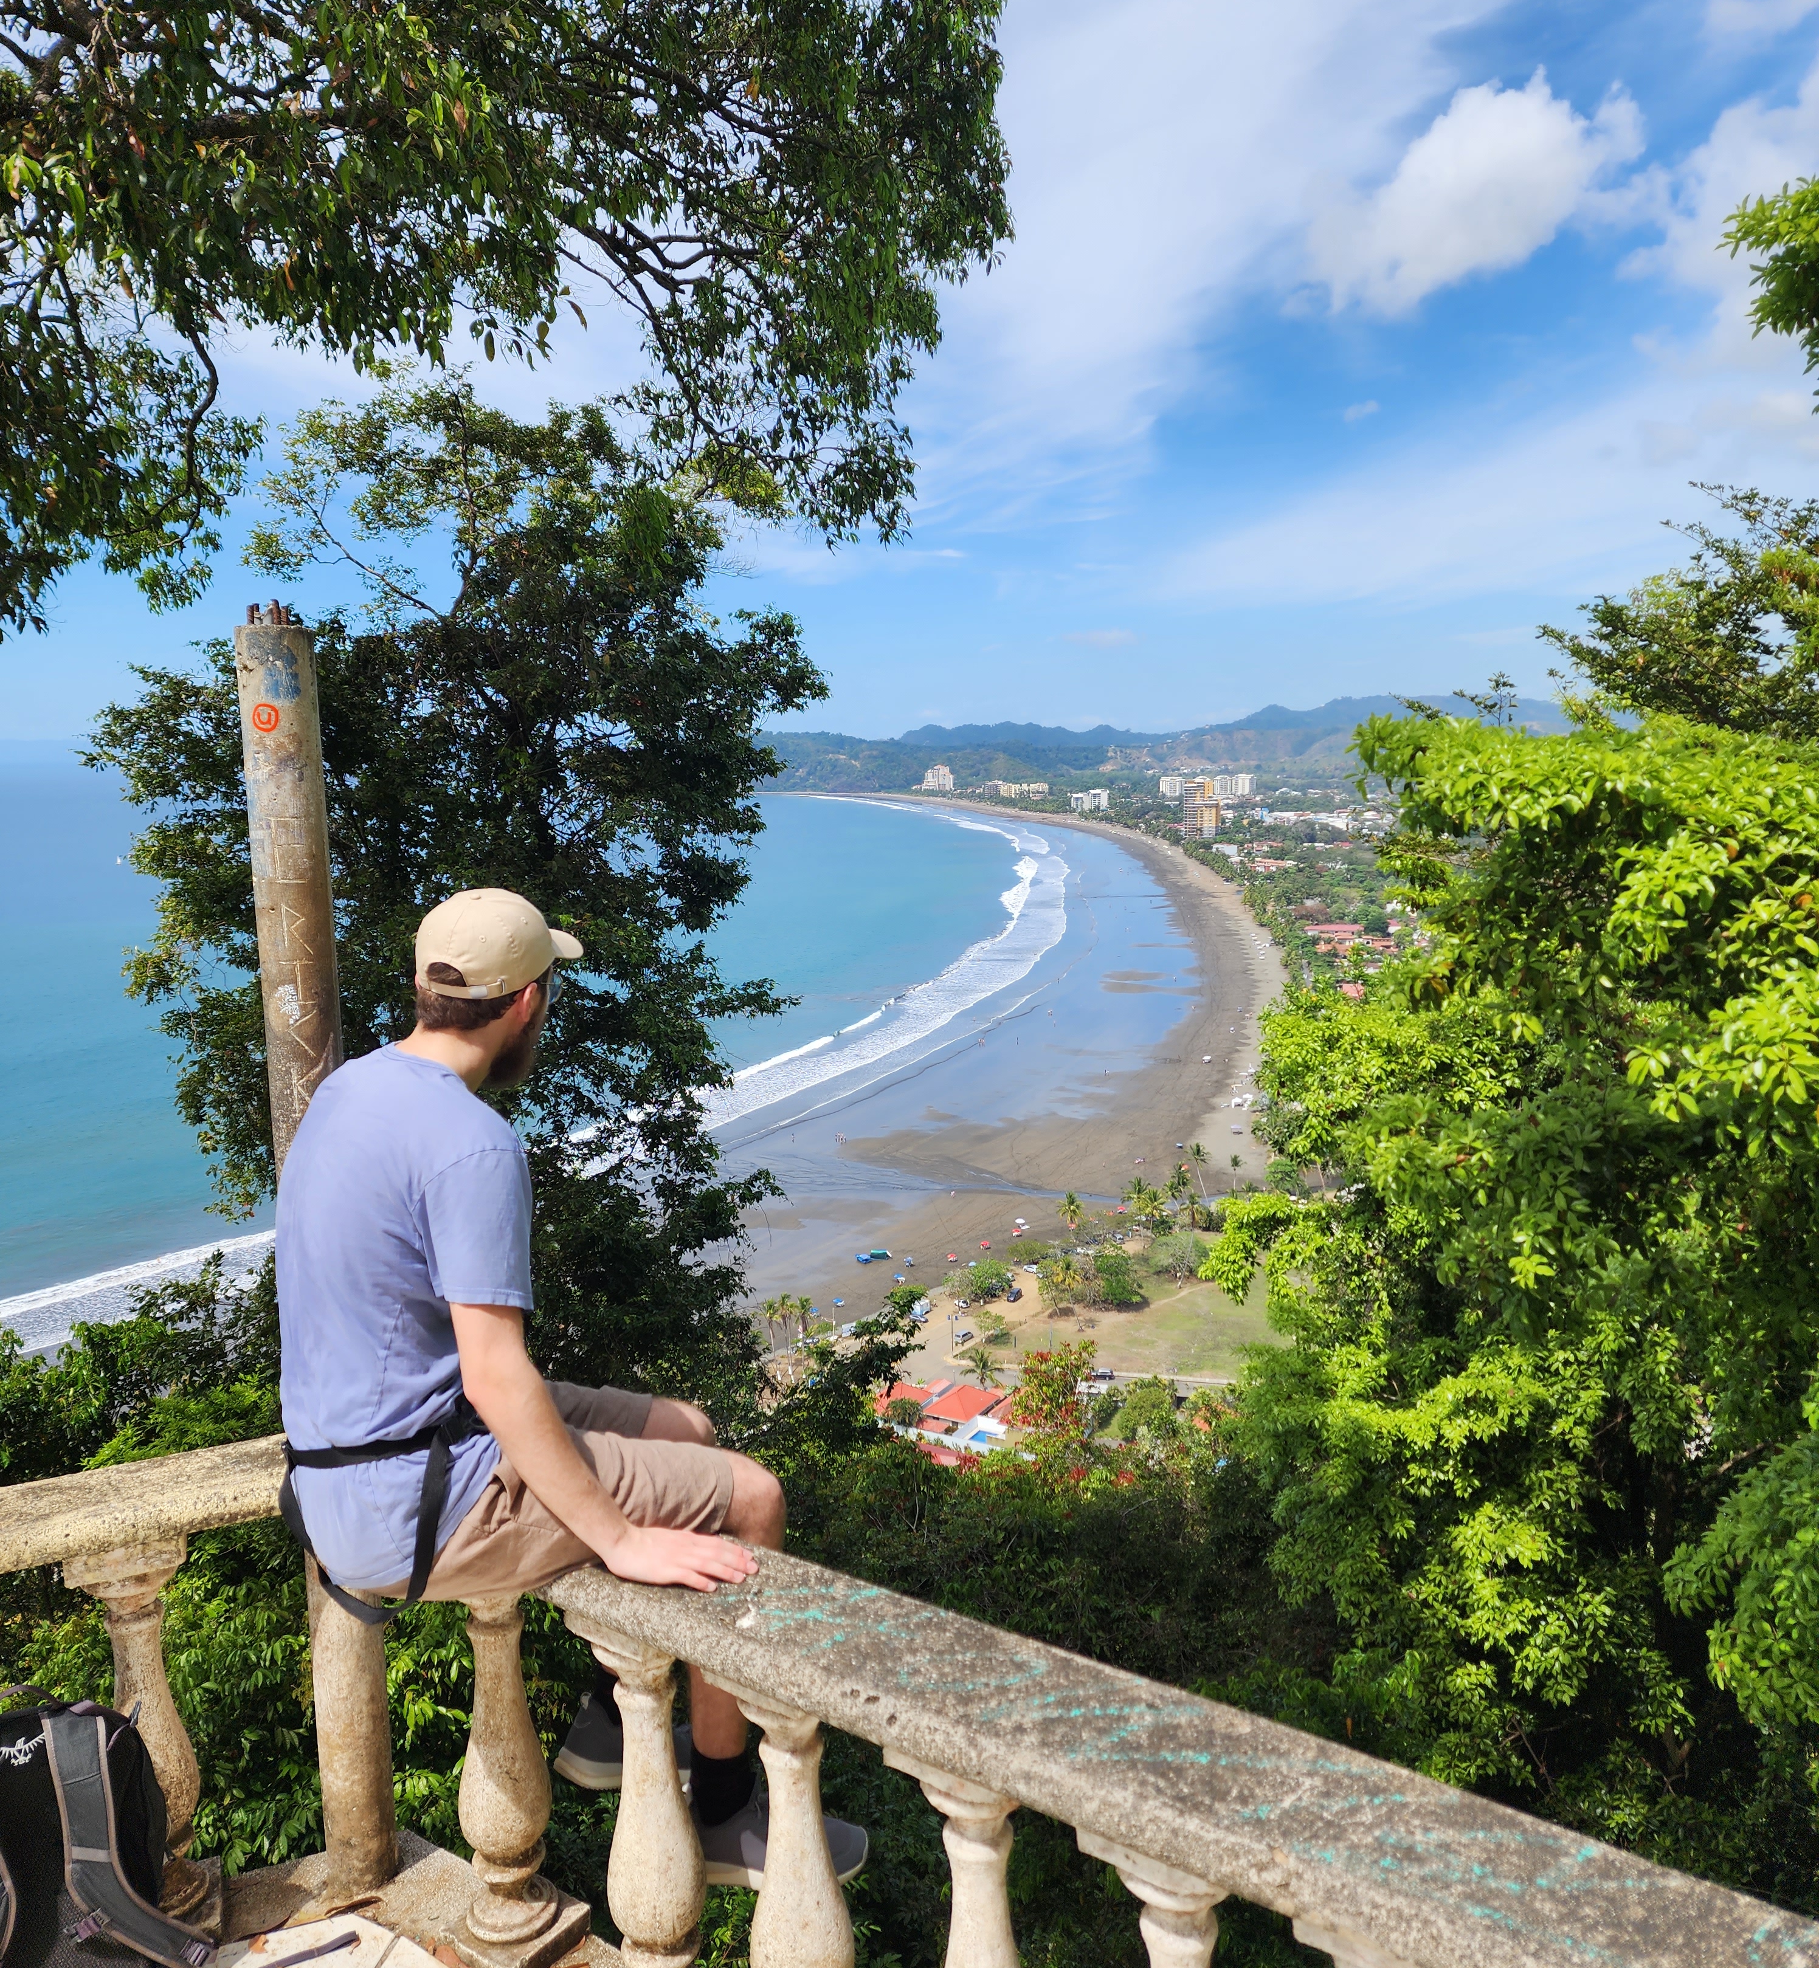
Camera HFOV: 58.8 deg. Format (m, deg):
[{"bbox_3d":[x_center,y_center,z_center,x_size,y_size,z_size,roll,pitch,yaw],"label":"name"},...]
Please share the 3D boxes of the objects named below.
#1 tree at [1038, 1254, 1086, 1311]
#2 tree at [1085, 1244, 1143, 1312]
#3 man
[{"bbox_3d":[32.030,62.822,340.000,9.000,10.500,9.000,0,9,0],"label":"tree"},{"bbox_3d":[43.420,62.771,343.000,12.000,10.500,12.000,0,9,0],"label":"tree"},{"bbox_3d":[-0.440,0.575,2.220,0.570,1.400,0.700,7,11,39],"label":"man"}]

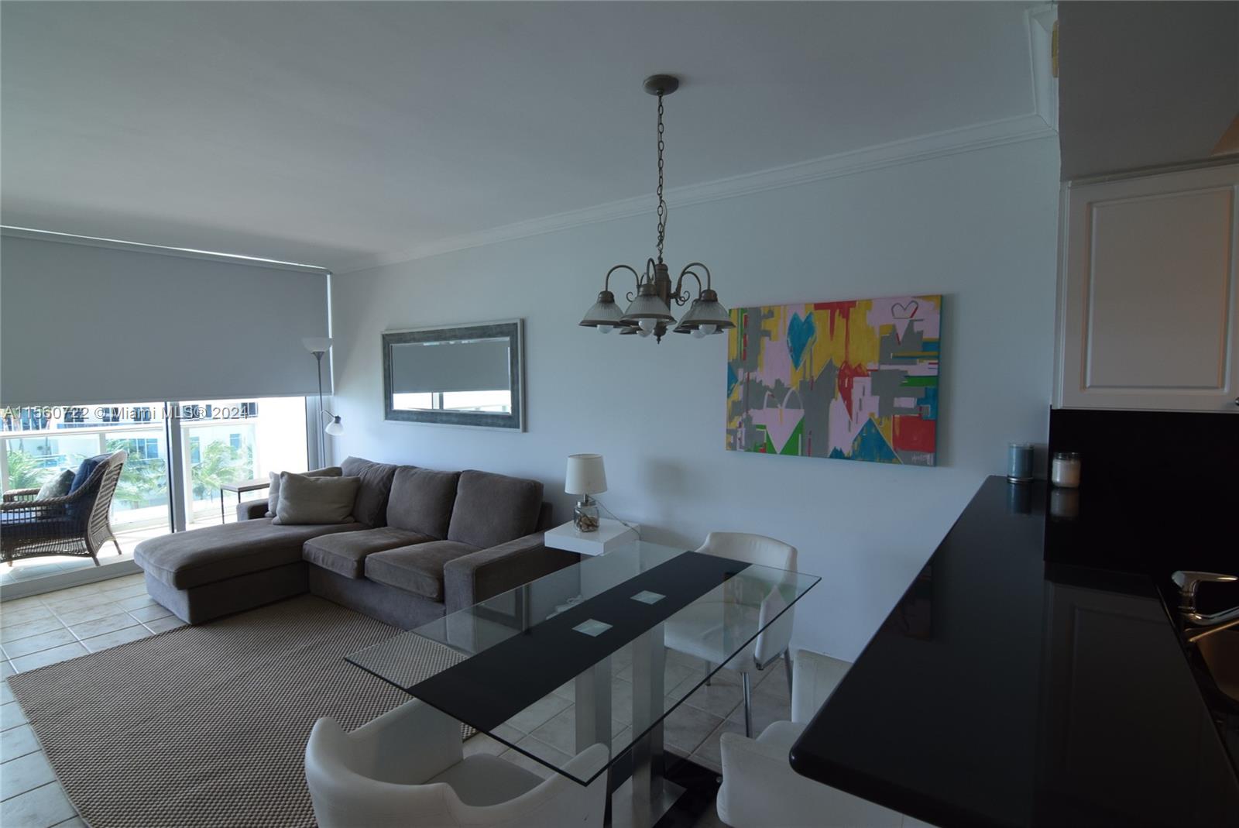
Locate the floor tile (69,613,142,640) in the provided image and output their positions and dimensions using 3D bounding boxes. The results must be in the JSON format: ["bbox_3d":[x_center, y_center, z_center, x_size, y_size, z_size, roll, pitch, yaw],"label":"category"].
[{"bbox_3d":[-3.130,1.291,3.349,0.287,0.010,0.287,3,5,36],"label":"floor tile"}]

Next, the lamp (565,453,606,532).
[{"bbox_3d":[-0.205,0.490,3.444,0.258,0.455,0.258,0,4,0],"label":"lamp"}]

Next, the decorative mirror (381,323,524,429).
[{"bbox_3d":[-1.404,-0.307,4.490,1.767,0.809,0.040,3,4,36],"label":"decorative mirror"}]

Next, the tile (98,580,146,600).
[{"bbox_3d":[-3.489,1.270,3.943,0.310,0.015,0.295,3,4,36],"label":"tile"}]

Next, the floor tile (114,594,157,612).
[{"bbox_3d":[-3.203,1.265,3.734,0.287,0.010,0.287,3,5,36],"label":"floor tile"}]

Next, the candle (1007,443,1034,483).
[{"bbox_3d":[1.629,0.202,2.230,0.084,0.152,0.084,3,4,36],"label":"candle"}]

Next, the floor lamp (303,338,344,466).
[{"bbox_3d":[-2.691,0.245,5.082,0.375,1.893,0.270,3,4,36],"label":"floor lamp"}]

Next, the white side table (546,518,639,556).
[{"bbox_3d":[-0.164,0.999,3.397,0.420,0.595,0.455,3,4,36],"label":"white side table"}]

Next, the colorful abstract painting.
[{"bbox_3d":[1.024,-0.166,2.775,1.015,0.776,0.040,3,5,36],"label":"colorful abstract painting"}]

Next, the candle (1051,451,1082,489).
[{"bbox_3d":[1.745,0.222,2.151,0.088,0.122,0.088,3,4,36],"label":"candle"}]

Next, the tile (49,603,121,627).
[{"bbox_3d":[-3.362,1.279,3.509,0.287,0.010,0.287,3,5,36],"label":"tile"}]

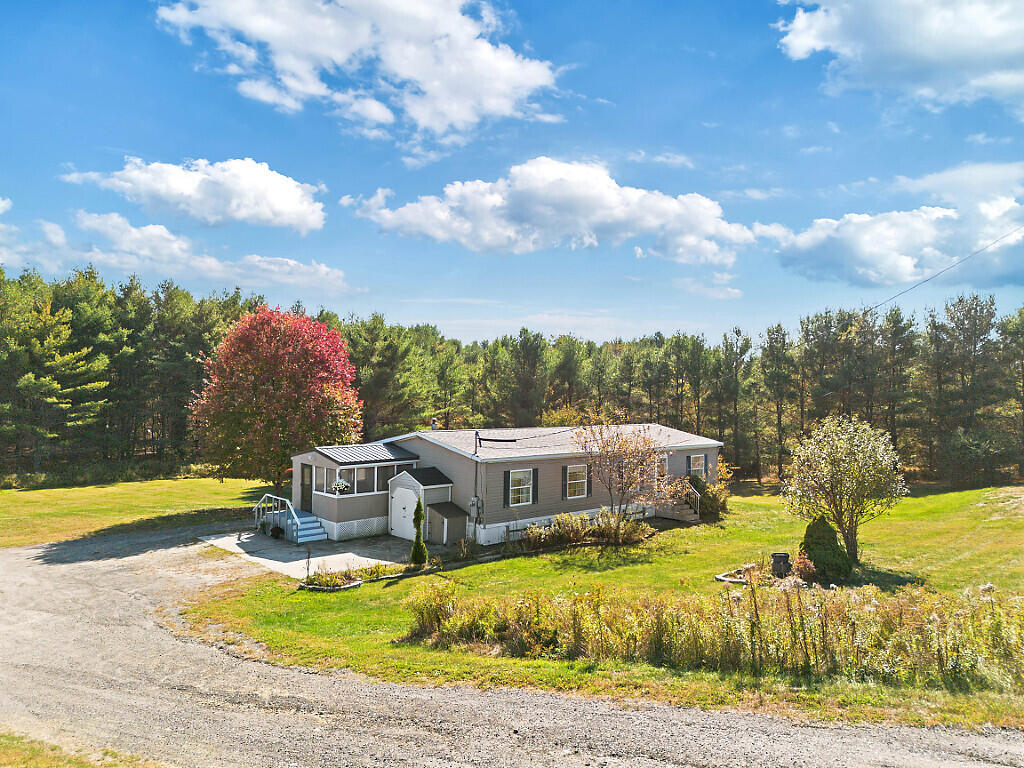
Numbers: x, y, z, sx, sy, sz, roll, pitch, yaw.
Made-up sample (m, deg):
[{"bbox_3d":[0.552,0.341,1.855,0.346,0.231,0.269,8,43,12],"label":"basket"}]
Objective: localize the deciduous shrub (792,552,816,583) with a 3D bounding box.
[{"bbox_3d":[8.651,5.394,21.012,0.680,0.900,0.650,0,-1,0],"label":"deciduous shrub"}]

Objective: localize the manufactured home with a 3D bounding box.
[{"bbox_3d":[0.128,4.099,32.709,20.000,4.100,9.400,1,-2,-39],"label":"manufactured home"}]

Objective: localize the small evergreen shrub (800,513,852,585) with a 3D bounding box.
[{"bbox_3d":[9.421,4.825,21.227,1.500,2.050,1.450,0,-1,0],"label":"small evergreen shrub"}]

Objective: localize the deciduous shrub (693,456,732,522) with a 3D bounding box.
[{"bbox_3d":[9.263,4.752,32.836,1.850,2.800,1.800,0,-1,0],"label":"deciduous shrub"}]

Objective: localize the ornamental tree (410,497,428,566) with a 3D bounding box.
[{"bbox_3d":[-3.010,4.799,23.129,0.580,2.200,0.570,0,-1,0],"label":"ornamental tree"}]

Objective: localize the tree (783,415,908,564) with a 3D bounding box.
[{"bbox_3d":[10.944,3.455,23.364,4.100,4.900,4.000,0,-1,0],"label":"tree"}]

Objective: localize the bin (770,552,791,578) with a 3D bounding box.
[{"bbox_3d":[8.055,5.462,21.310,0.570,0.780,0.570,0,-1,0],"label":"bin"}]

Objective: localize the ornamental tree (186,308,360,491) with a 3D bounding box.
[{"bbox_3d":[-12.558,1.081,37.835,9.100,10.400,9.000,0,-1,0],"label":"ornamental tree"}]

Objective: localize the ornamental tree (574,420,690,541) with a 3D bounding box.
[{"bbox_3d":[4.780,3.713,28.461,4.600,4.650,4.200,0,-1,0],"label":"ornamental tree"}]

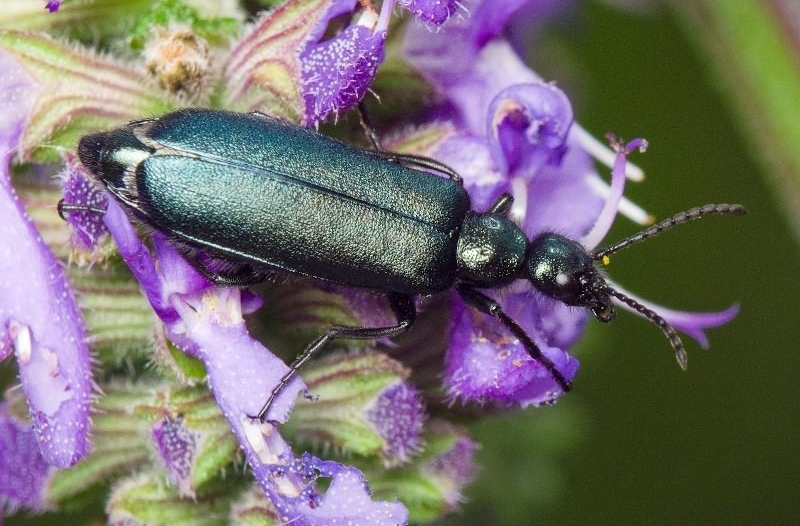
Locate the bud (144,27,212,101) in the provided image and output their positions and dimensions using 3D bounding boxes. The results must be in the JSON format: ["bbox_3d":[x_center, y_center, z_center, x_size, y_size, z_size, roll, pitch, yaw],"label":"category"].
[{"bbox_3d":[-0.006,-0.005,0.086,0.002,0.002,0.002,3,22,0],"label":"bud"}]

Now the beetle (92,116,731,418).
[{"bbox_3d":[0.000,0.000,0.083,0.017,0.008,0.005,17,-20,0],"label":"beetle"}]

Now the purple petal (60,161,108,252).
[{"bbox_3d":[-0.008,-0.002,0.086,0.001,0.003,0.001,10,23,16],"label":"purple petal"}]

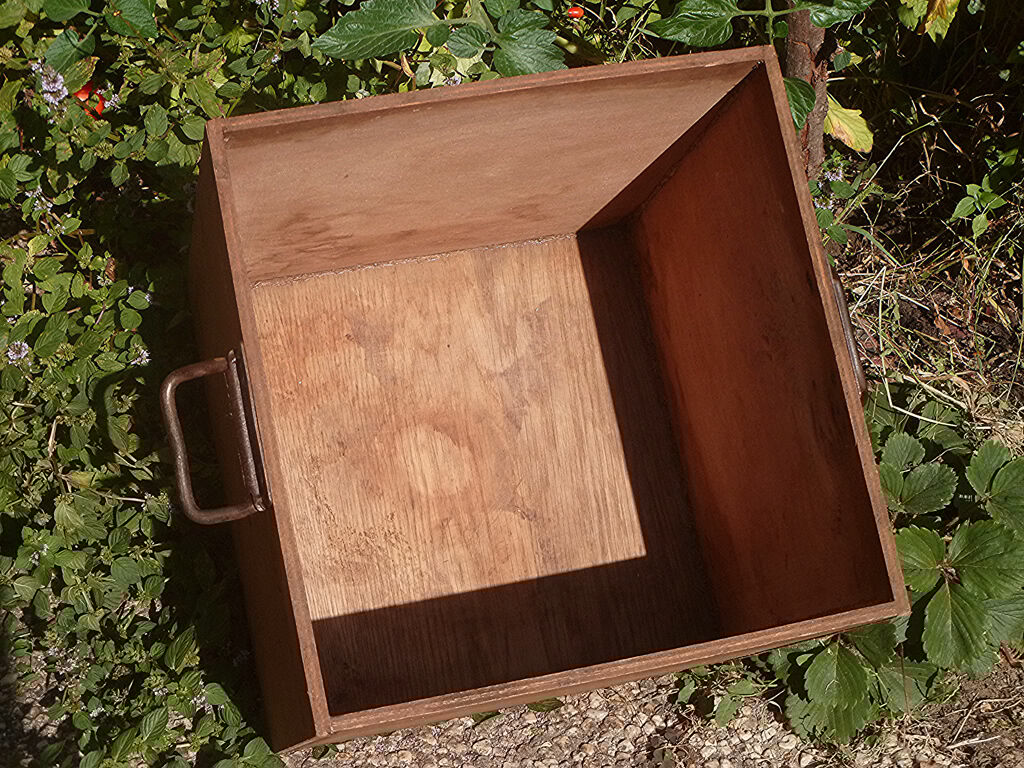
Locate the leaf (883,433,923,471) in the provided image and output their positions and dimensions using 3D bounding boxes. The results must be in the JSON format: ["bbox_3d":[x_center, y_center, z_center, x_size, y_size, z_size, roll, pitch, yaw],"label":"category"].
[{"bbox_3d":[0.341,0.059,1.700,0.037,0.011,0.034,6,75,-7],"label":"leaf"}]

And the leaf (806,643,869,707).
[{"bbox_3d":[0.275,0.245,1.647,0.054,0.017,0.057,-1,76,-9],"label":"leaf"}]

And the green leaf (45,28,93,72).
[{"bbox_3d":[-0.336,-0.252,1.480,0.035,0.009,0.039,41,81,-4],"label":"green leaf"}]

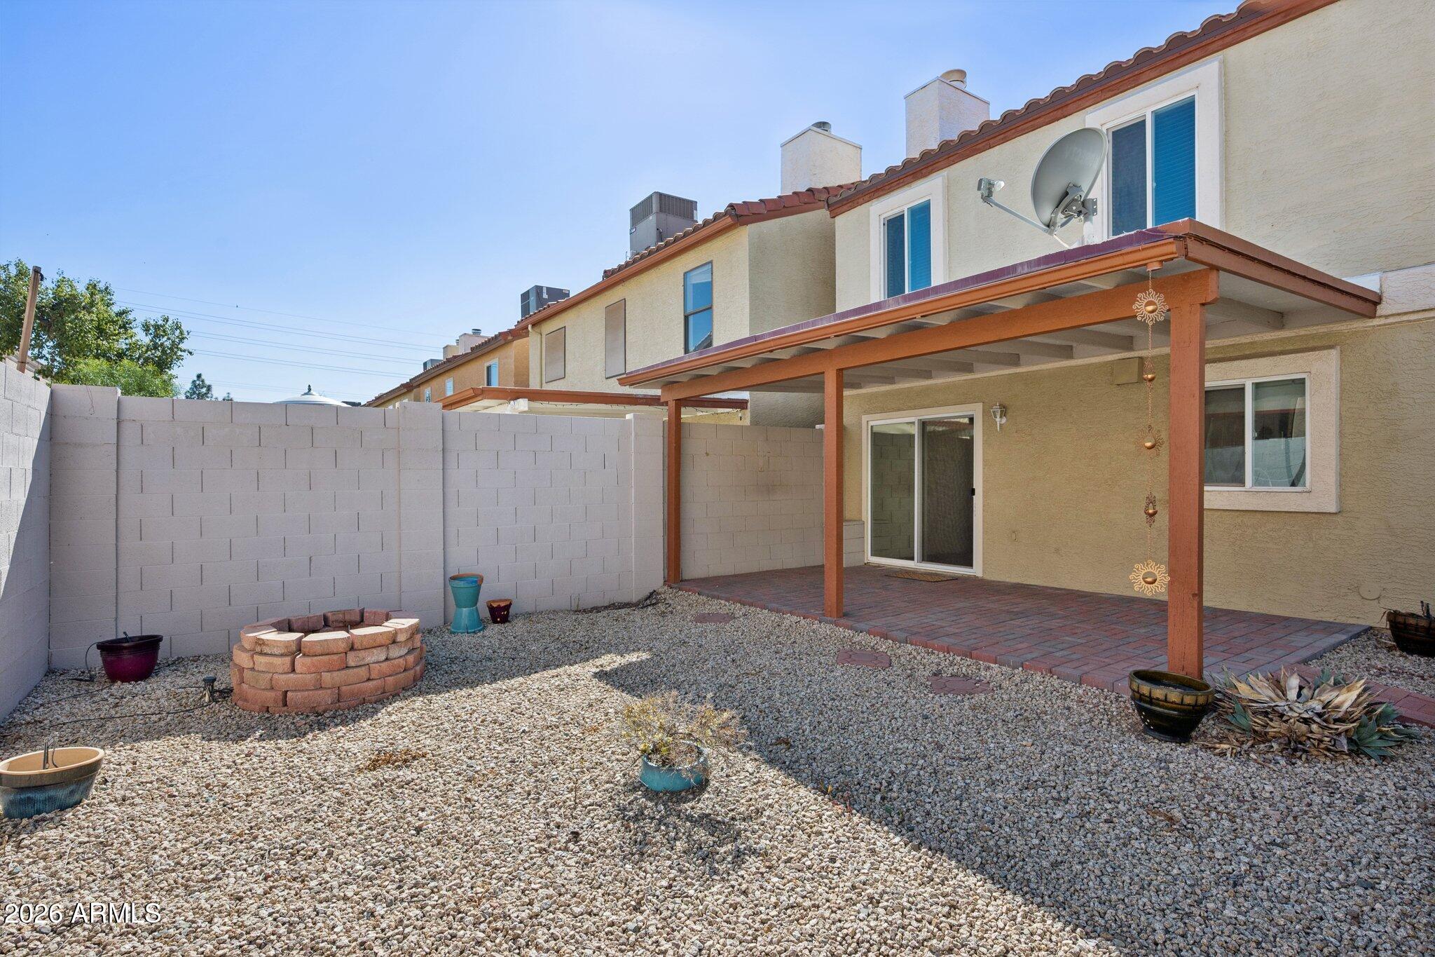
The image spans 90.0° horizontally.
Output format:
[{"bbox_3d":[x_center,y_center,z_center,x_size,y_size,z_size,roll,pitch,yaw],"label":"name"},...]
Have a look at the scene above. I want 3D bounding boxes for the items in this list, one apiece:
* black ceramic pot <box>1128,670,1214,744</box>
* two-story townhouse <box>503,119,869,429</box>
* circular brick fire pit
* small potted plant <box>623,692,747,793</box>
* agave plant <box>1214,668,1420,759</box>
[{"bbox_3d":[2.323,1.179,3.690,0.370,0.280,0.370,0,0,0],"label":"black ceramic pot"},{"bbox_3d":[1.434,-2.361,16.236,9.300,7.500,9.000,0,0,-35],"label":"two-story townhouse"},{"bbox_3d":[-2.720,1.254,5.070,1.200,0.440,1.200,0,0,0],"label":"circular brick fire pit"},{"bbox_3d":[-0.168,1.214,3.390,0.570,0.410,0.500,0,0,0],"label":"small potted plant"},{"bbox_3d":[3.000,1.149,3.650,0.820,0.360,0.780,0,0,0],"label":"agave plant"}]

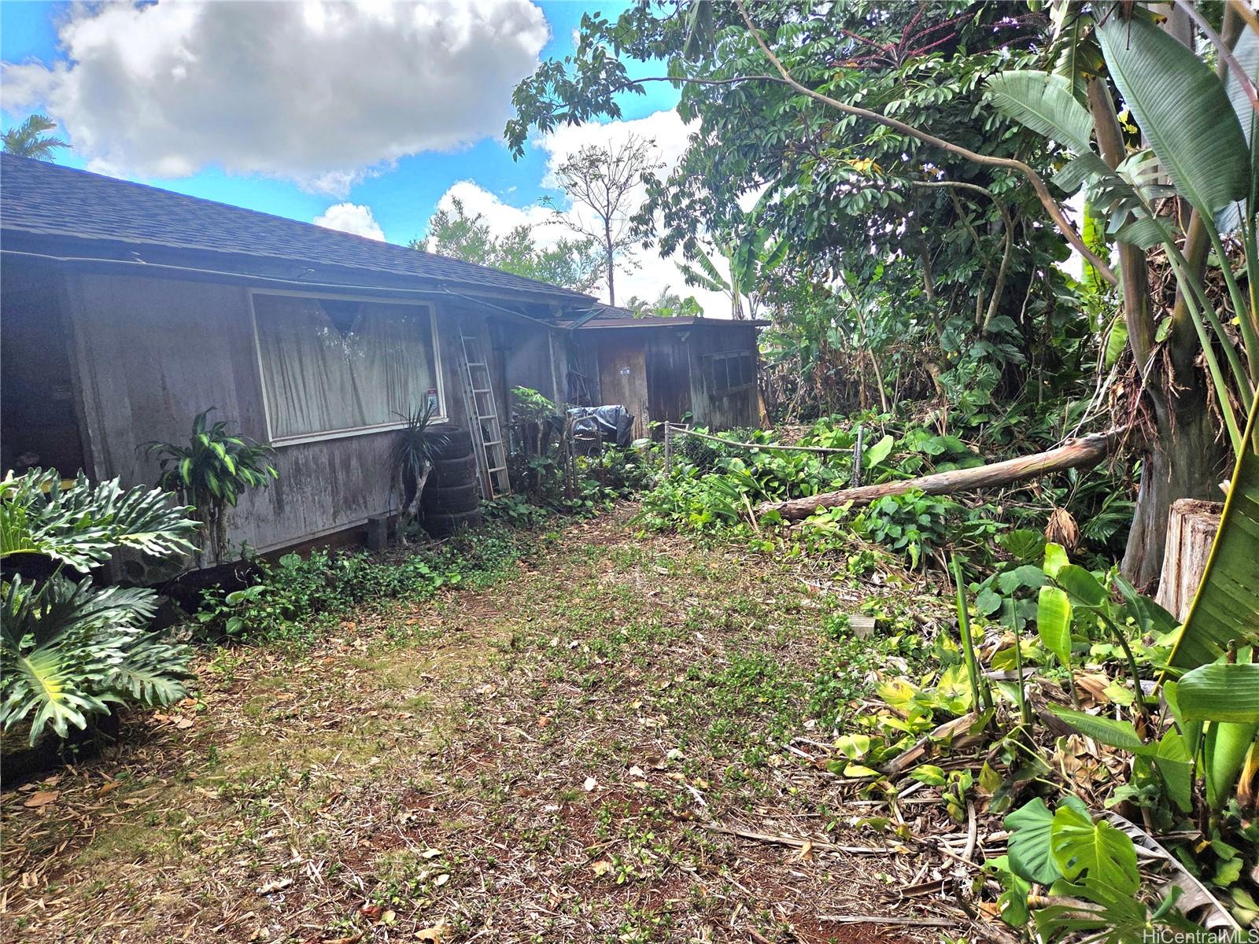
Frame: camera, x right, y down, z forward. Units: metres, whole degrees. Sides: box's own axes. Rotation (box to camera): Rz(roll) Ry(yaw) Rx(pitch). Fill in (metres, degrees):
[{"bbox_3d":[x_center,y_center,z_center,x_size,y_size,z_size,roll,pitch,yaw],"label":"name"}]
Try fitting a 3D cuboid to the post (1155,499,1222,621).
[{"bbox_3d":[2.828,0.465,4.178,0.420,0.601,0.420,0,9,34],"label":"post"}]

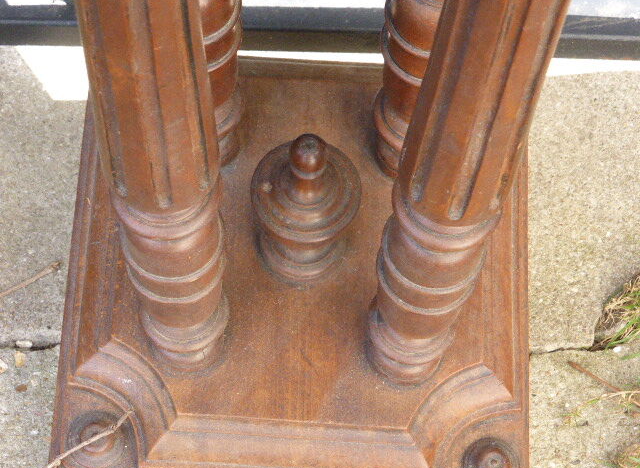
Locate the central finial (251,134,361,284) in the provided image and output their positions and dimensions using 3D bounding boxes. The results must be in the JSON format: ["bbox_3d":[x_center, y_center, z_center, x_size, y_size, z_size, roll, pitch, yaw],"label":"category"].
[{"bbox_3d":[-0.010,-0.026,1.193,0.077,0.169,0.077,0,67,-2],"label":"central finial"}]

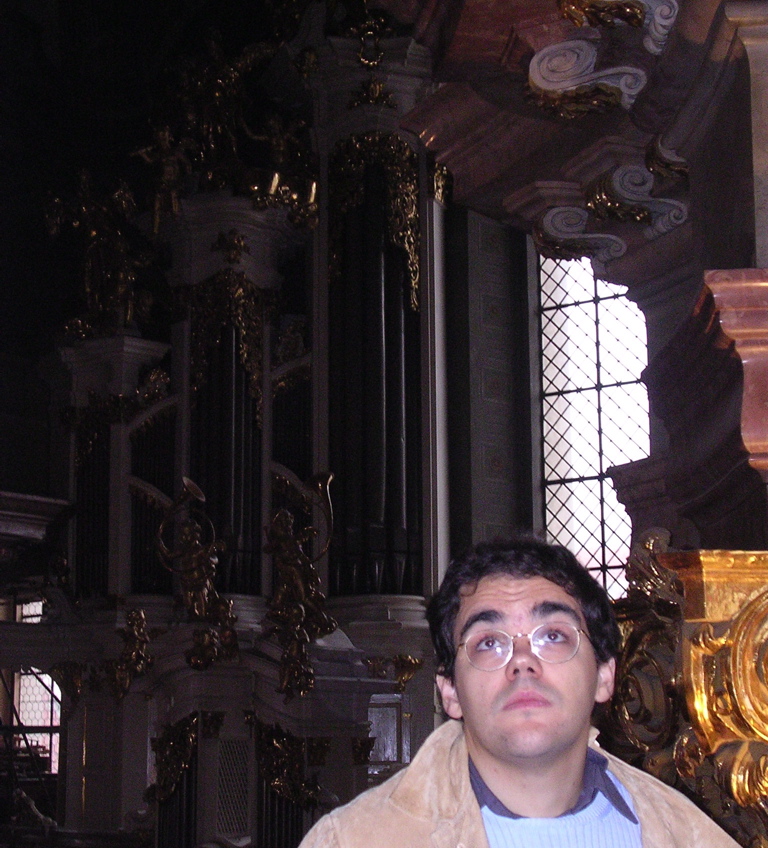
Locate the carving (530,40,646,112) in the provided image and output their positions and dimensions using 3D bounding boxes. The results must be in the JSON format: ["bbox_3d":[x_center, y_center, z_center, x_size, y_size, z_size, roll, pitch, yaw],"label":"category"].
[{"bbox_3d":[1.161,-1.972,10.100,0.590,0.350,0.380,-3,-10,13],"label":"carving"}]

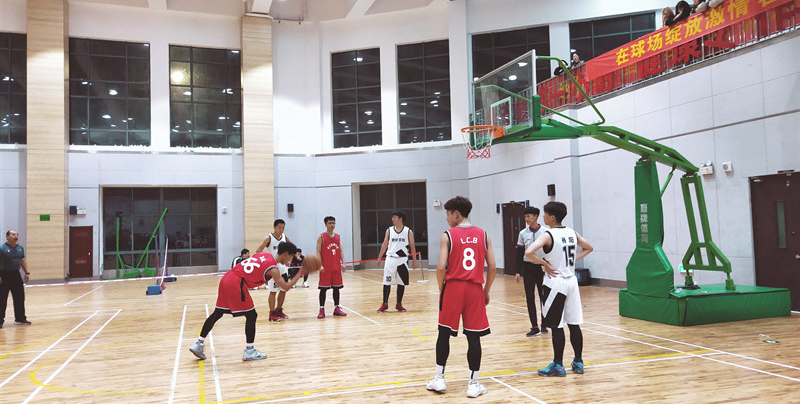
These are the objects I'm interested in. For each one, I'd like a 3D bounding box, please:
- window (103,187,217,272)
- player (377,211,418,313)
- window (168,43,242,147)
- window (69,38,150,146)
[{"bbox_3d":[-9.908,1.081,24.016,4.340,3.350,0.150,0,-4,-18],"label":"window"},{"bbox_3d":[-0.048,1.133,11.000,0.740,1.880,0.360,-2,-3,5],"label":"player"},{"bbox_3d":[-7.847,-4.274,23.689,2.950,4.150,0.150,0,-3,-16],"label":"window"},{"bbox_3d":[-11.380,-4.263,22.649,3.000,4.180,0.150,0,-3,-16],"label":"window"}]

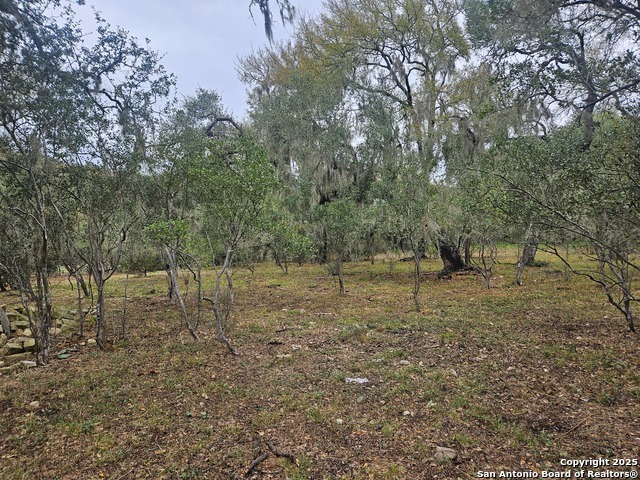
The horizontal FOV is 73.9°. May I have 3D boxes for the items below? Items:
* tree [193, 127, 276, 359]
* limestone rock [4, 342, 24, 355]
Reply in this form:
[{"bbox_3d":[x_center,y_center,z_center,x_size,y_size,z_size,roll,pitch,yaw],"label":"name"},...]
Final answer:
[{"bbox_3d":[-1.160,0.060,5.800,1.170,3.000,1.150,0,0,0],"label":"tree"},{"bbox_3d":[-4.000,1.420,5.570,0.250,0.130,0.200,0,0,-27],"label":"limestone rock"}]

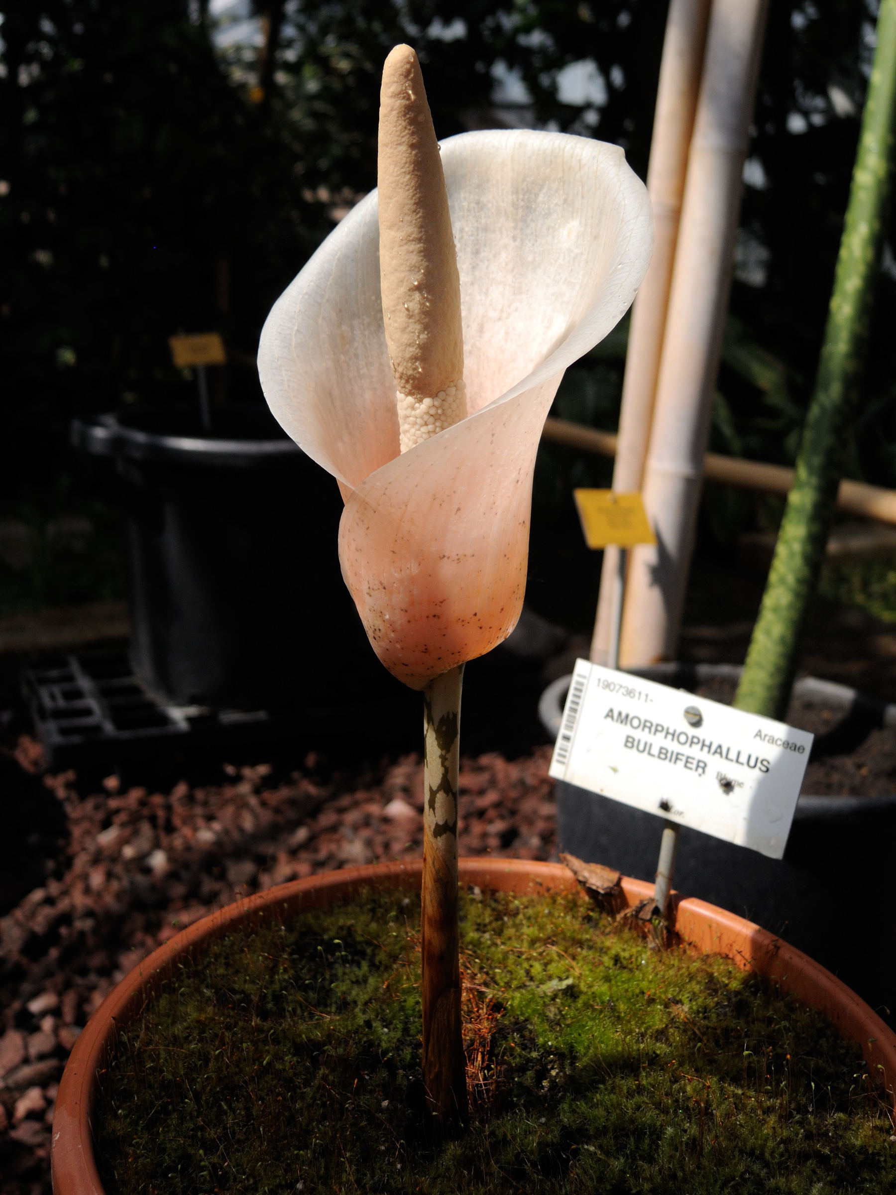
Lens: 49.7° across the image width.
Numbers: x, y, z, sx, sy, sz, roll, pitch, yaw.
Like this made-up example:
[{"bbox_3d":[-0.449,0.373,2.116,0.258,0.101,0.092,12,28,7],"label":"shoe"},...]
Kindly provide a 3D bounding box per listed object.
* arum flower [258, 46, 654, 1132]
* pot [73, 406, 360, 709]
[{"bbox_3d":[0.002,0.021,0.281,0.103,0.326,0.090,8,17,23],"label":"arum flower"},{"bbox_3d":[-0.276,-0.063,1.324,0.425,0.332,0.322,-2,16,-10],"label":"pot"}]

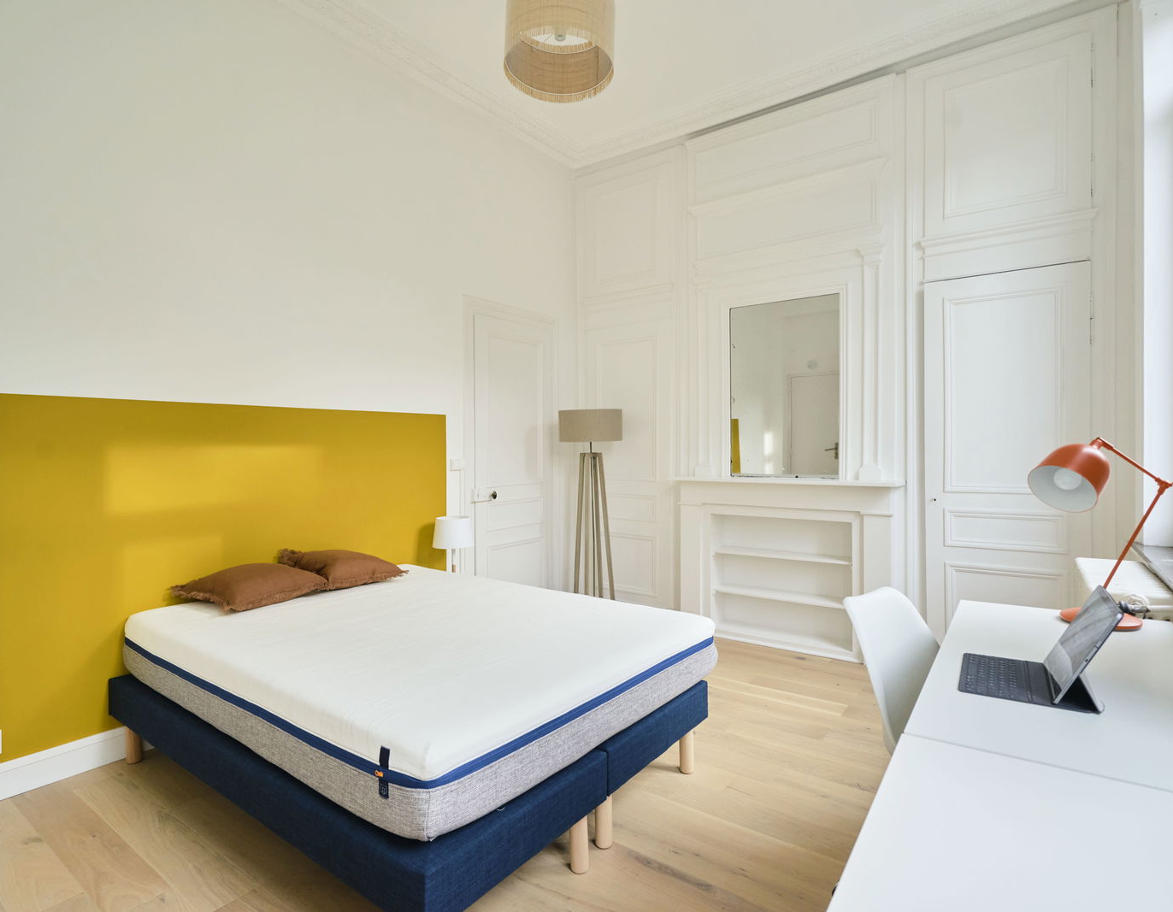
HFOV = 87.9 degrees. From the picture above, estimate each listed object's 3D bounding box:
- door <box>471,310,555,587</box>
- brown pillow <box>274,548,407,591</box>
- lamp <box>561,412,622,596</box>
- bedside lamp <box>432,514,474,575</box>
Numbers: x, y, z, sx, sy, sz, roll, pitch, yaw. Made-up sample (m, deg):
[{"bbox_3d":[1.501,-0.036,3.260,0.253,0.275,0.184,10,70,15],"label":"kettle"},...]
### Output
[{"bbox_3d":[-0.498,0.151,4.286,0.060,2.168,0.759,-1,0,38],"label":"door"},{"bbox_3d":[-1.246,0.546,3.177,0.340,0.120,0.470,18,8,27],"label":"brown pillow"},{"bbox_3d":[0.033,0.452,4.280,0.440,1.557,0.440,-1,0,0],"label":"lamp"},{"bbox_3d":[-0.794,0.583,3.660,0.245,0.420,0.245,-1,0,0],"label":"bedside lamp"}]

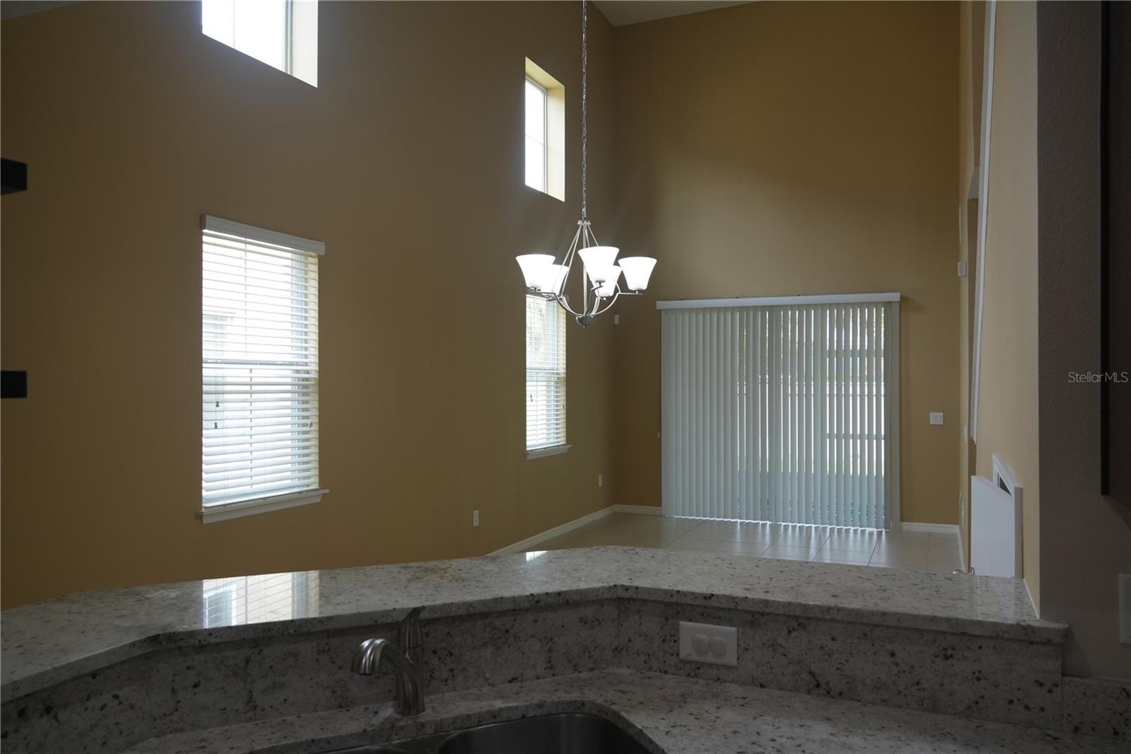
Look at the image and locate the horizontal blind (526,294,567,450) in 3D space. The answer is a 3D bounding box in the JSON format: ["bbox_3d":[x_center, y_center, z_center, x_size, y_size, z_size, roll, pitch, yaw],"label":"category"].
[{"bbox_3d":[-0.194,-0.064,8.420,0.060,1.505,0.919,0,0,24],"label":"horizontal blind"}]

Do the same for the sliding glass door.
[{"bbox_3d":[2.278,0.354,9.345,2.589,2.466,0.100,0,0,24],"label":"sliding glass door"}]

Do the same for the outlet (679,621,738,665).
[{"bbox_3d":[0.305,0.570,1.812,0.124,0.080,0.009,0,0,24],"label":"outlet"}]

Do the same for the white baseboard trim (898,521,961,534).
[{"bbox_3d":[3.746,1.551,8.742,0.591,0.094,0.016,0,0,24],"label":"white baseboard trim"}]

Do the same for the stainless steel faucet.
[{"bbox_3d":[-0.324,0.550,1.573,0.060,0.200,0.245,0,0,14],"label":"stainless steel faucet"}]

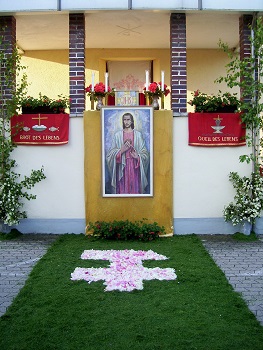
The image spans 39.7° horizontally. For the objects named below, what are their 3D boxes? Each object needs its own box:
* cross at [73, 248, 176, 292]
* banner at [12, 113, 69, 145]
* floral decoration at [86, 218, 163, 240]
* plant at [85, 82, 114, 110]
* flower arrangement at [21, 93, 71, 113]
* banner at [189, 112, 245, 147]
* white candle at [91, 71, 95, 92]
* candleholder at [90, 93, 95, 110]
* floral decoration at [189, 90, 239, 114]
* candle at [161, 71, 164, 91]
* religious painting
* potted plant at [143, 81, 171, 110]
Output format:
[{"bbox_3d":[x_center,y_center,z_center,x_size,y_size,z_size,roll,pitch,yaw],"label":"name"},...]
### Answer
[{"bbox_3d":[-0.089,1.214,4.845,1.302,0.030,1.560,0,5,0],"label":"cross"},{"bbox_3d":[-1.577,-0.781,6.294,1.011,0.540,0.040,0,5,0],"label":"banner"},{"bbox_3d":[-0.094,0.929,6.235,1.353,0.375,0.350,0,5,0],"label":"floral decoration"},{"bbox_3d":[-0.553,-1.378,6.399,0.527,0.484,0.400,0,5,0],"label":"plant"},{"bbox_3d":[-1.502,-1.240,6.361,0.873,0.362,0.300,0,5,0],"label":"flower arrangement"},{"bbox_3d":[1.486,-0.781,6.294,1.002,0.575,0.040,0,5,0],"label":"banner"},{"bbox_3d":[-0.666,-1.624,6.345,0.045,0.367,0.045,0,5,0],"label":"white candle"},{"bbox_3d":[-0.678,-1.291,6.377,0.060,0.319,0.060,0,5,0],"label":"candleholder"},{"bbox_3d":[1.449,-1.274,6.358,0.908,0.396,0.300,0,5,0],"label":"floral decoration"},{"bbox_3d":[0.549,-1.637,6.344,0.045,0.359,0.045,0,5,0],"label":"candle"},{"bbox_3d":[-0.066,-0.384,6.262,0.899,1.557,0.040,0,5,0],"label":"religious painting"},{"bbox_3d":[0.444,-1.387,6.398,0.501,0.501,0.400,0,5,0],"label":"potted plant"}]

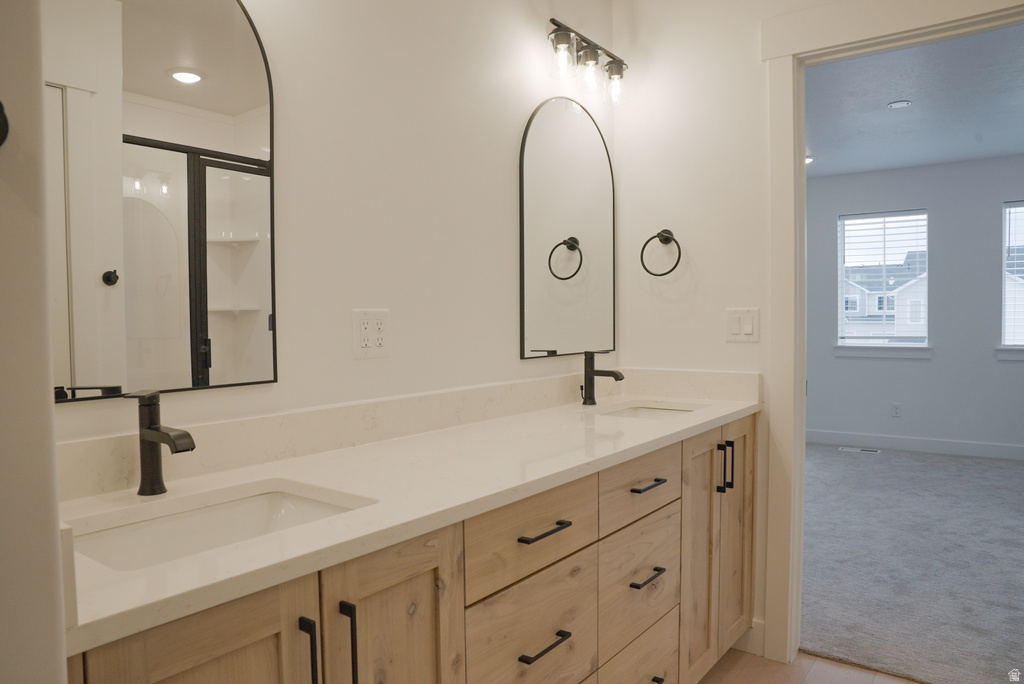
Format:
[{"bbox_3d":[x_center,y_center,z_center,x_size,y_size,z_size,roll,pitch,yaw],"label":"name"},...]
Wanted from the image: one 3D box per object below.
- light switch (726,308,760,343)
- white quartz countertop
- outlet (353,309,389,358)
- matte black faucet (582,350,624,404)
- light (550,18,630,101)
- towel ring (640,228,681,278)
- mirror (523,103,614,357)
[{"bbox_3d":[0.815,-0.058,2.507,0.121,0.123,0.007,1,3,37],"label":"light switch"},{"bbox_3d":[-0.023,0.264,1.774,0.584,0.029,2.213,1,3,37],"label":"white quartz countertop"},{"bbox_3d":[-0.358,-0.021,1.804,0.007,0.124,0.122,1,3,37],"label":"outlet"},{"bbox_3d":[0.322,0.125,2.495,0.163,0.186,0.055,1,3,37],"label":"matte black faucet"},{"bbox_3d":[0.253,-0.969,2.466,0.142,0.192,0.477,1,3,37],"label":"light"},{"bbox_3d":[0.563,-0.333,2.651,0.159,0.179,0.066,1,3,37],"label":"towel ring"},{"bbox_3d":[0.210,-0.402,2.526,0.020,0.896,0.607,1,3,37],"label":"mirror"}]

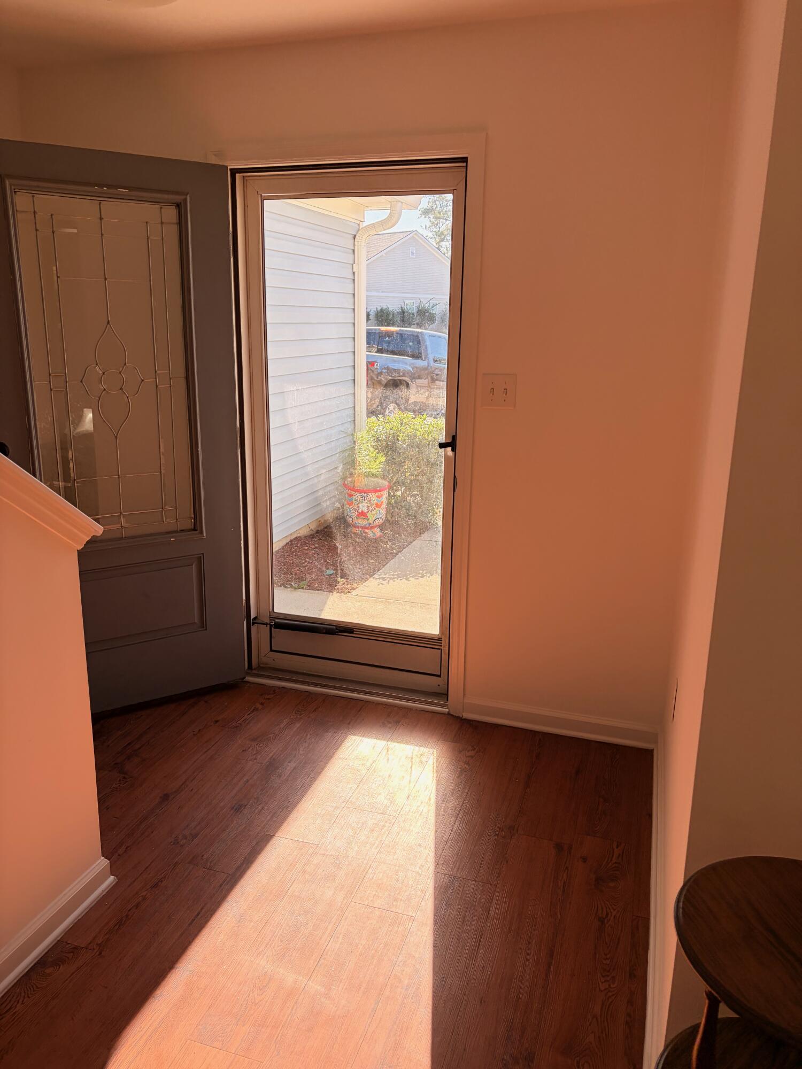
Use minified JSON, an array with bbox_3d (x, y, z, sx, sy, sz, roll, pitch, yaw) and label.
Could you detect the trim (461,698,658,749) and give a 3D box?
[{"bbox_3d":[0.597,0.719,3.065,0.736,0.090,0.026,6,15,17],"label":"trim"}]

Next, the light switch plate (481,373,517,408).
[{"bbox_3d":[0.348,-0.507,2.842,0.120,0.120,0.012,6,15,17],"label":"light switch plate"}]

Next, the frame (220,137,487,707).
[{"bbox_3d":[-0.206,-0.355,3.120,1.021,2.116,0.120,6,15,17],"label":"frame"}]

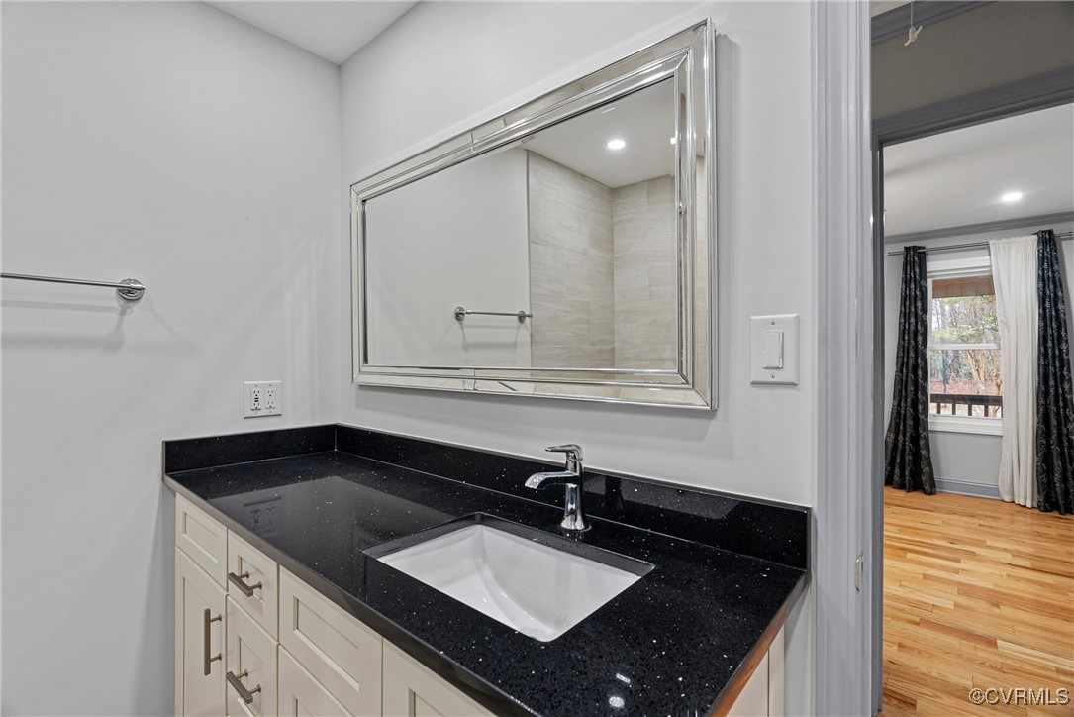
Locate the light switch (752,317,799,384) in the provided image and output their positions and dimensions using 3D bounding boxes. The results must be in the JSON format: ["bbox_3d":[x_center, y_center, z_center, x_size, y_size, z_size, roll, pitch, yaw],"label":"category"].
[{"bbox_3d":[0.426,-0.015,0.861,0.080,0.125,0.012,0,0,41],"label":"light switch"}]

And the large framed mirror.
[{"bbox_3d":[-0.167,-0.274,1.352,1.337,0.739,0.039,0,0,41],"label":"large framed mirror"}]

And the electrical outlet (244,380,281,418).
[{"bbox_3d":[-0.972,0.146,1.701,0.010,0.125,0.124,0,0,41],"label":"electrical outlet"}]

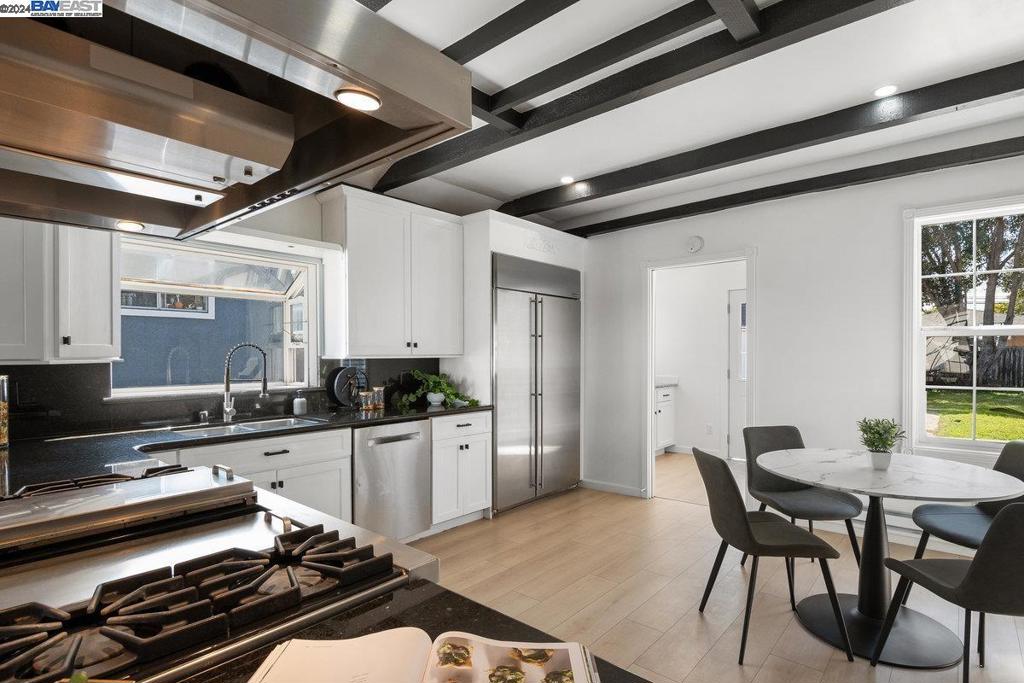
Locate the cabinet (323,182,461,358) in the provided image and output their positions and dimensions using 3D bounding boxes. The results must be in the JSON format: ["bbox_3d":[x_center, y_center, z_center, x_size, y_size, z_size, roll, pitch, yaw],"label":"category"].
[{"bbox_3d":[-0.867,-0.456,3.952,0.320,1.175,1.083,-1,-1,41],"label":"cabinet"}]

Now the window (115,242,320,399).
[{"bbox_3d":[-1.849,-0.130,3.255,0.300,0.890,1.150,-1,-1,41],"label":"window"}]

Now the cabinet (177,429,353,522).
[{"bbox_3d":[-1.508,0.931,2.962,0.610,0.820,0.911,-1,-1,41],"label":"cabinet"}]

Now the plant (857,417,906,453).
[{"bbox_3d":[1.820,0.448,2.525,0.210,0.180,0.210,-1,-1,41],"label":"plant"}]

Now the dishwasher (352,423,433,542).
[{"bbox_3d":[-0.985,0.941,3.540,0.610,0.810,0.610,-1,-1,41],"label":"dishwasher"}]

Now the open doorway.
[{"bbox_3d":[1.601,0.366,4.403,0.880,2.080,0.130,-1,-1,41],"label":"open doorway"}]

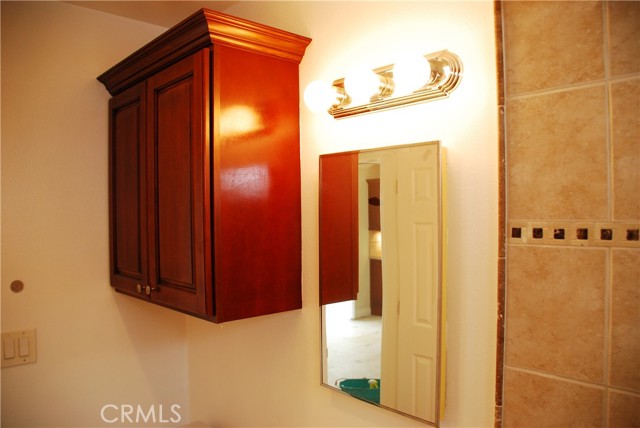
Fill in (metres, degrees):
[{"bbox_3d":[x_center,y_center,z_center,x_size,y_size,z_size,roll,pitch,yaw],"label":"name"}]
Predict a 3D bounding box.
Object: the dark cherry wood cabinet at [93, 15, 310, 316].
[{"bbox_3d":[-0.435,-0.113,1.611,0.370,0.818,0.819,-1,1,-43],"label":"dark cherry wood cabinet"}]

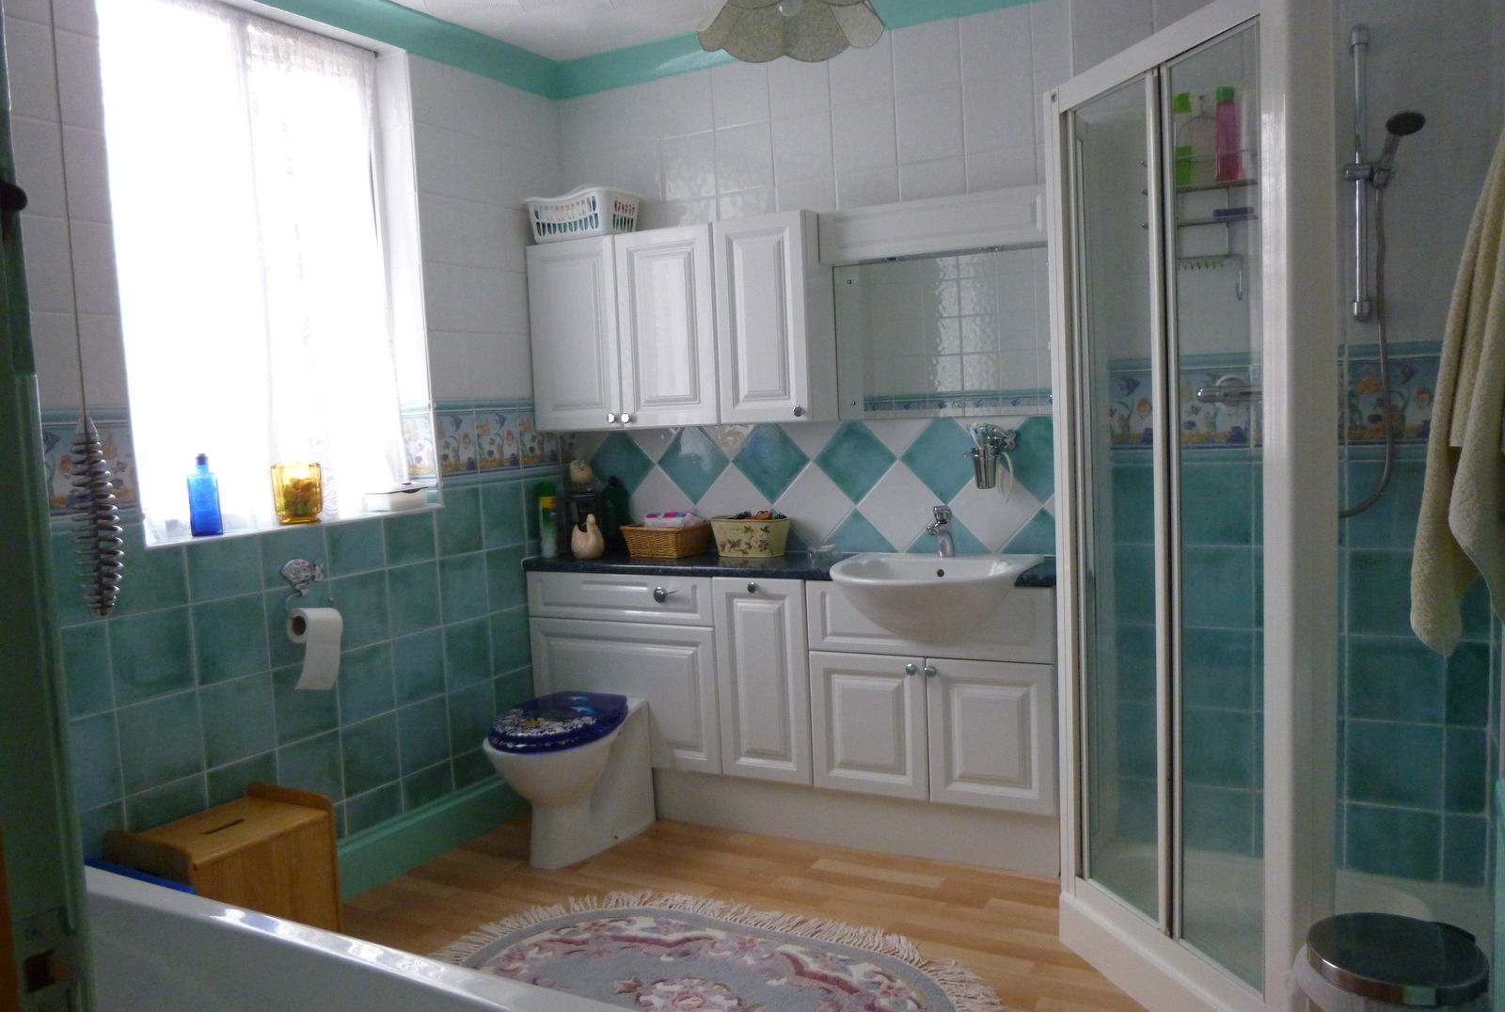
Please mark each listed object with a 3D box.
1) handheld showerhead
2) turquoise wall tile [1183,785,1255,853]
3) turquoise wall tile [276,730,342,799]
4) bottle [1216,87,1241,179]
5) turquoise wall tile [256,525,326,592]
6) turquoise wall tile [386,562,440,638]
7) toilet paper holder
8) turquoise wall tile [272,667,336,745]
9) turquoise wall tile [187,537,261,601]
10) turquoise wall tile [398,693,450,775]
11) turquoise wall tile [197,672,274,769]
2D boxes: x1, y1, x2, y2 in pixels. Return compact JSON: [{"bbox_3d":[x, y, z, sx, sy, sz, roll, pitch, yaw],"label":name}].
[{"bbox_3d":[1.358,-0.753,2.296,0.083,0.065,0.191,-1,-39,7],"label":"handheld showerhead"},{"bbox_3d":[1.154,0.786,2.734,0.200,0.169,0.010,0,5,27],"label":"turquoise wall tile"},{"bbox_3d":[-1.131,0.698,2.792,0.010,0.200,0.200,0,5,27],"label":"turquoise wall tile"},{"bbox_3d":[1.096,-0.850,2.498,0.057,0.215,0.043,0,5,28],"label":"bottle"},{"bbox_3d":[-1.170,0.132,2.783,0.010,0.140,0.197,0,5,29],"label":"turquoise wall tile"},{"bbox_3d":[-0.983,0.271,3.168,0.010,0.198,0.198,0,5,28],"label":"turquoise wall tile"},{"bbox_3d":[-1.140,0.211,2.789,0.077,0.149,0.154,0,5,28],"label":"toilet paper holder"},{"bbox_3d":[-1.139,0.498,2.777,0.010,0.200,0.200,0,5,27],"label":"turquoise wall tile"},{"bbox_3d":[-1.260,0.148,2.604,0.010,0.138,0.196,0,5,28],"label":"turquoise wall tile"},{"bbox_3d":[-0.958,0.666,3.168,0.010,0.198,0.196,0,5,28],"label":"turquoise wall tile"},{"bbox_3d":[-1.248,0.521,2.640,0.010,0.198,0.197,0,5,29],"label":"turquoise wall tile"}]

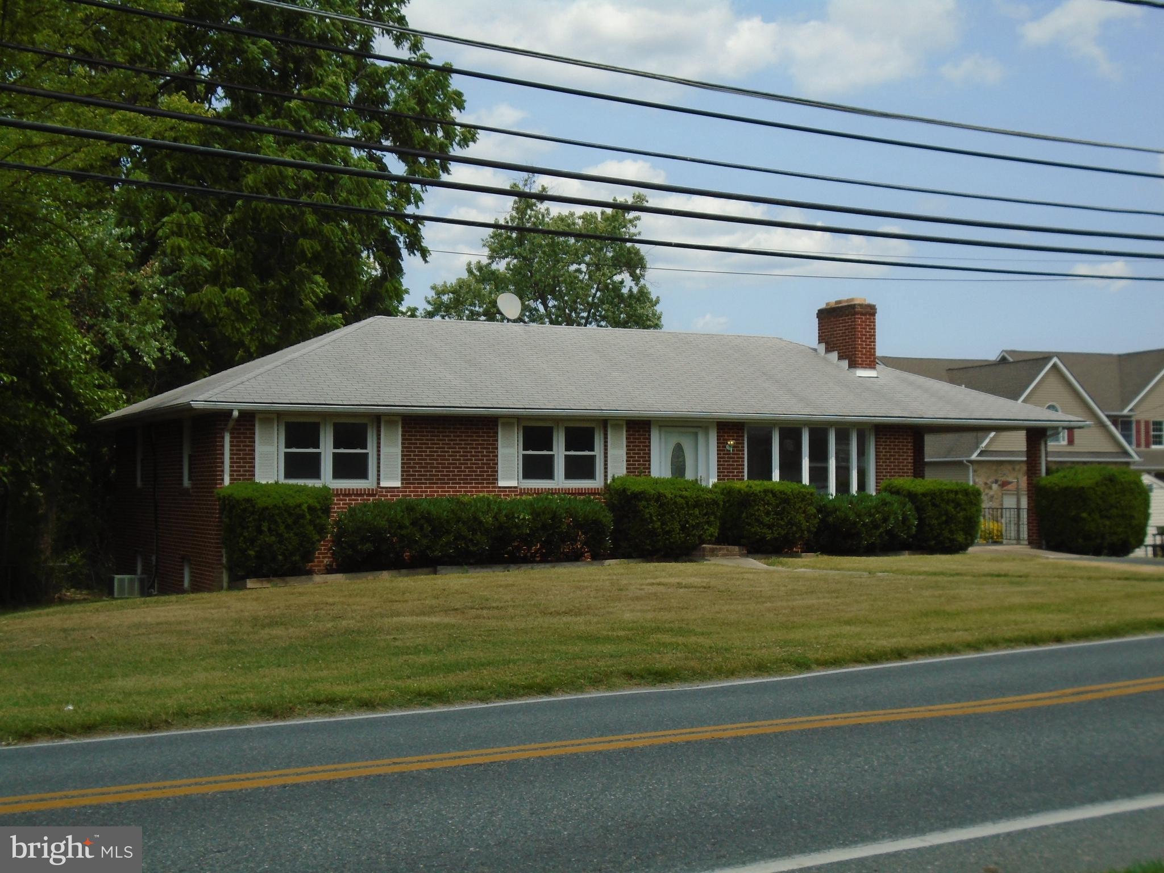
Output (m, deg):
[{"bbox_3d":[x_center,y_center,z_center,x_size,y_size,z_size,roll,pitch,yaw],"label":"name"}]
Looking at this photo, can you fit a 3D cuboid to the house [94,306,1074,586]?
[{"bbox_3d":[0.062,0.015,34.077,18.550,5.900,9.400,1,-2,-27],"label":"house"}]

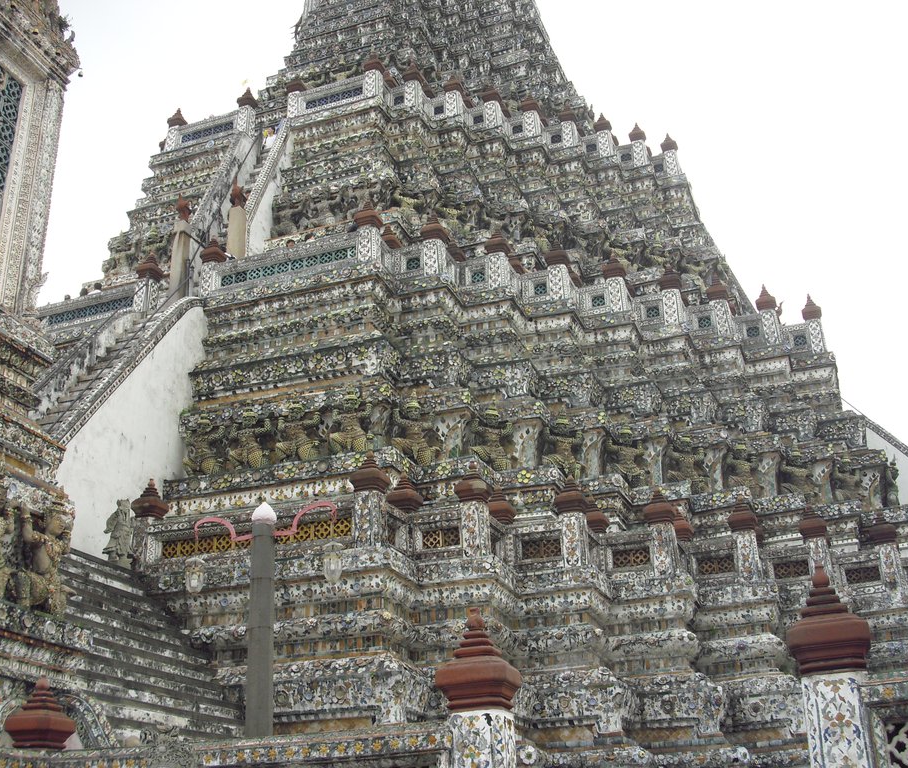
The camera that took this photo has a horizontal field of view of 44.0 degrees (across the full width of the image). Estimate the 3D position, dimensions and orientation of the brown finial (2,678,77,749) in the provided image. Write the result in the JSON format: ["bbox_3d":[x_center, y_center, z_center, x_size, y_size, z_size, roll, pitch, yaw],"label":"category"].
[{"bbox_3d":[-3.558,2.837,9.717,0.440,0.580,0.440,-10,-25,17],"label":"brown finial"}]

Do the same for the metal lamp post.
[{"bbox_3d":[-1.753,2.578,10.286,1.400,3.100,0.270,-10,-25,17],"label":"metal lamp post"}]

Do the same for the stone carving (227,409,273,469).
[{"bbox_3d":[-4.007,1.066,22.139,0.860,1.360,0.450,-10,-25,19],"label":"stone carving"}]

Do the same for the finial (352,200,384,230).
[{"bbox_3d":[-1.863,-3.662,24.253,0.504,0.693,0.504,-10,-24,18],"label":"finial"}]

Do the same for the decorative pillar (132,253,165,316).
[{"bbox_3d":[-7.067,-2.291,26.061,0.500,1.728,0.500,-10,-25,19],"label":"decorative pillar"}]

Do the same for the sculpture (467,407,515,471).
[{"bbox_3d":[0.740,1.076,22.762,0.880,1.420,0.450,-10,-25,19],"label":"sculpture"}]

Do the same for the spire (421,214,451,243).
[{"bbox_3d":[-0.408,-3.250,23.263,0.468,0.600,0.468,-10,-25,19],"label":"spire"}]

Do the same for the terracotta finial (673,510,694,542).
[{"bbox_3d":[4.006,2.522,20.150,0.450,0.620,0.450,-10,-25,17],"label":"terracotta finial"}]

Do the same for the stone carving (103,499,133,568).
[{"bbox_3d":[-5.265,2.346,17.640,0.288,1.188,0.396,-20,-30,37],"label":"stone carving"}]

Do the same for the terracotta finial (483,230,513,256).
[{"bbox_3d":[0.932,-3.029,23.844,0.480,0.600,0.480,-10,-25,19],"label":"terracotta finial"}]

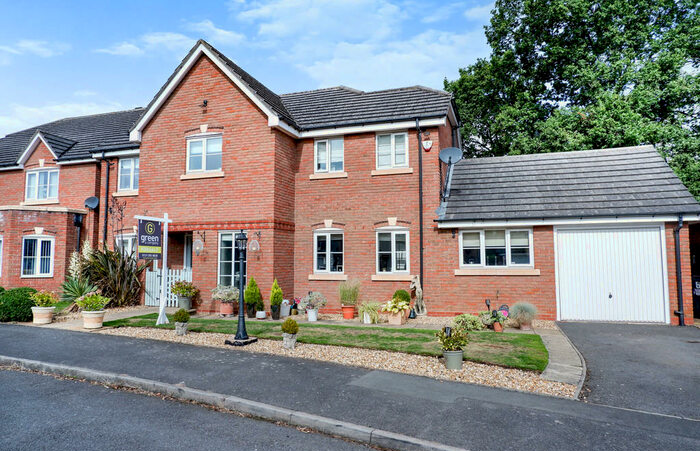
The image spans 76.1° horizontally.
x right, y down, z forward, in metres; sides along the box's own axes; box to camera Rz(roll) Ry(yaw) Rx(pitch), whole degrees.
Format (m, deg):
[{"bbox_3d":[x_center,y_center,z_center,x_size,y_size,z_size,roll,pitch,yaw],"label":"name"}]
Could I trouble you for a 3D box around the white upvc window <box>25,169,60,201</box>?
[{"bbox_3d":[-11.331,-1.528,16.483,1.603,1.154,0.100,-2,-5,16],"label":"white upvc window"}]

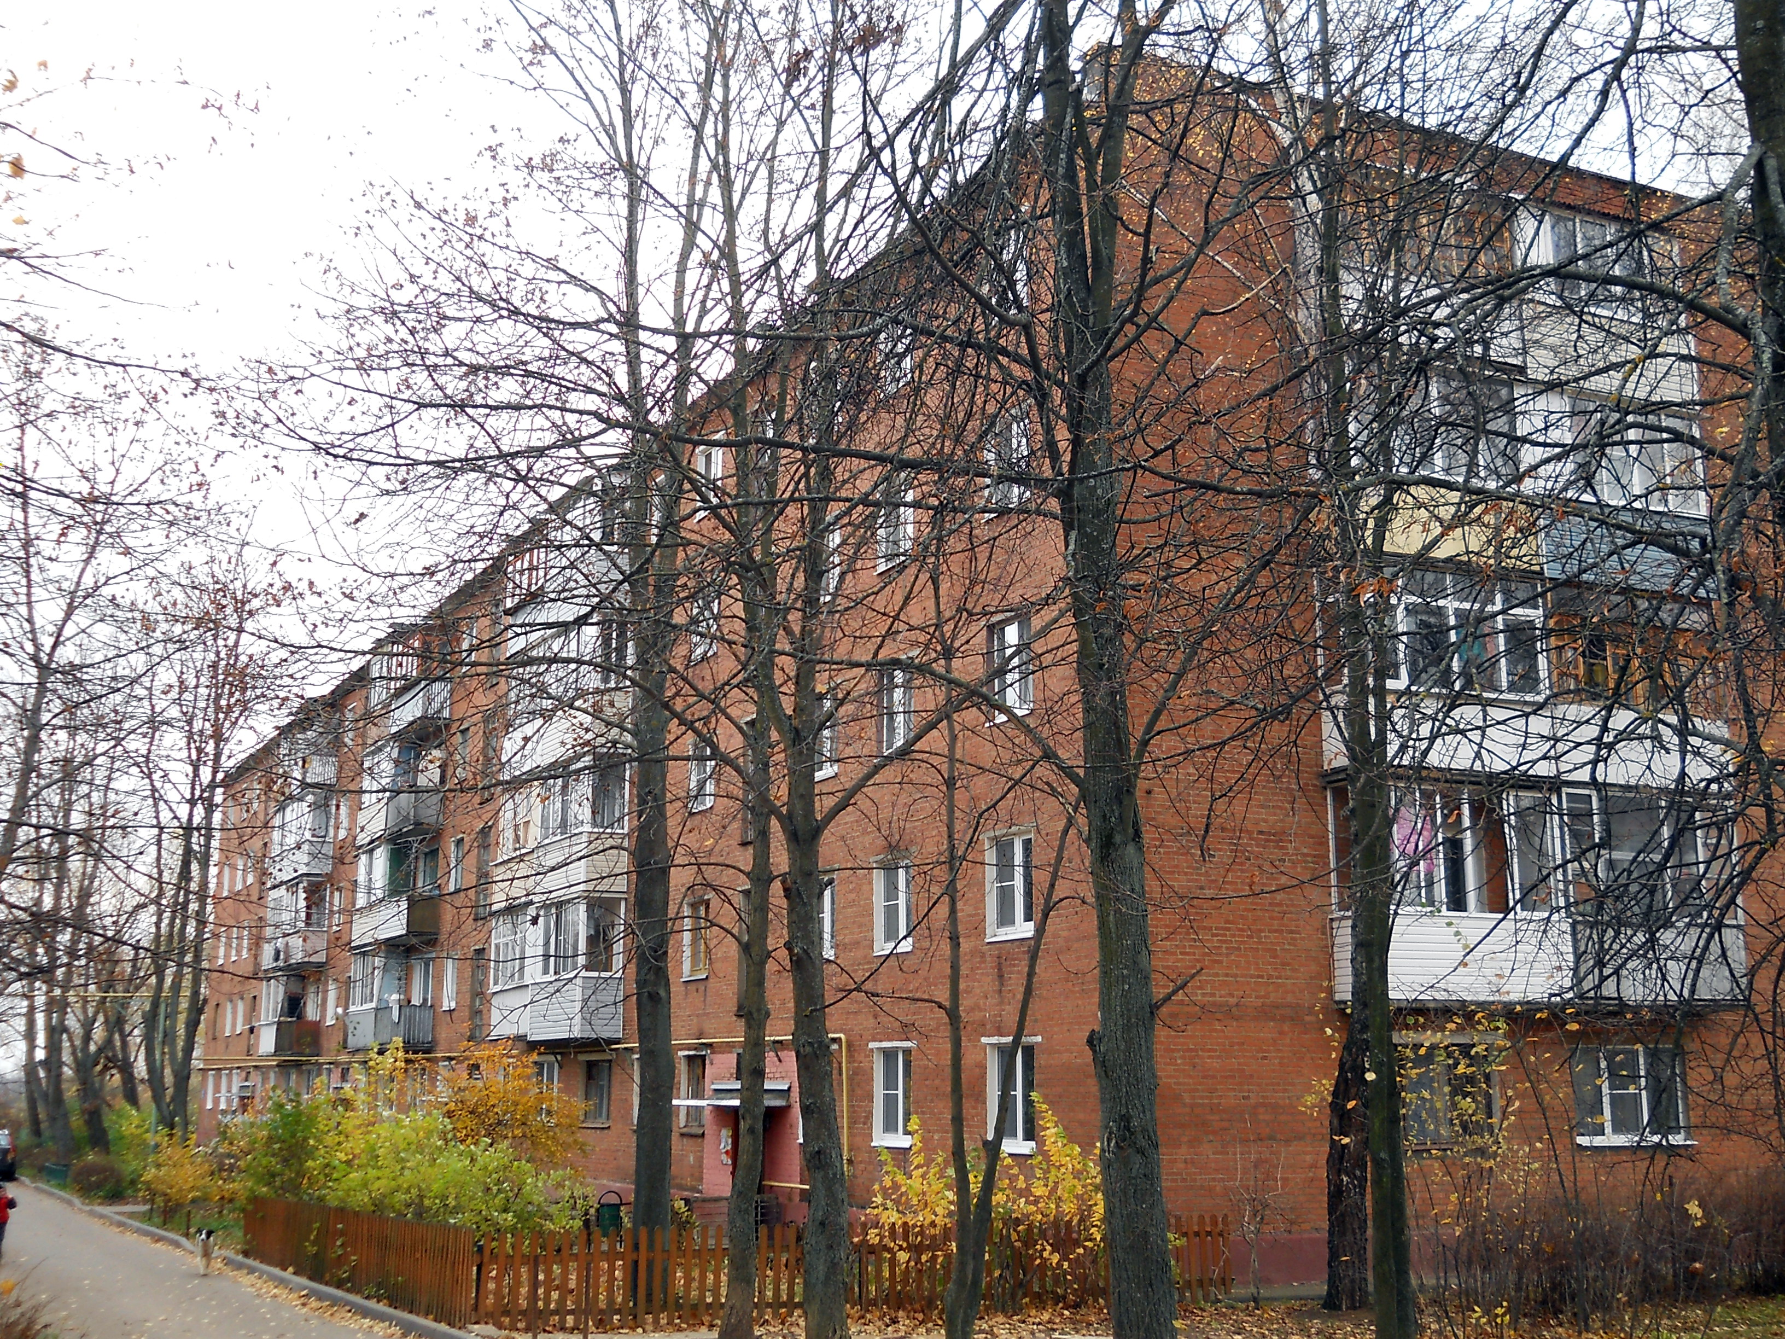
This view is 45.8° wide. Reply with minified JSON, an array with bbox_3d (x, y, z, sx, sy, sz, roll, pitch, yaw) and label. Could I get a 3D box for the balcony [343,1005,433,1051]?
[{"bbox_3d":[-13.220,9.457,55.329,0.800,1.150,6.550,6,-13,-25],"label":"balcony"}]

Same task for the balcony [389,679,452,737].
[{"bbox_3d":[-12.420,1.117,55.471,0.780,1.110,3.500,6,-13,-25],"label":"balcony"}]

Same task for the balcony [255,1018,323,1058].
[{"bbox_3d":[-19.273,11.827,67.501,0.800,1.150,6.350,6,-13,-25],"label":"balcony"}]

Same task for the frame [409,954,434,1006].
[{"bbox_3d":[-11.891,8.040,53.944,0.200,1.370,2.150,6,-13,-25],"label":"frame"}]

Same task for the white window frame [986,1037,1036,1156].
[{"bbox_3d":[1.551,5.337,26.362,0.200,1.390,1.280,6,-13,-25],"label":"white window frame"}]

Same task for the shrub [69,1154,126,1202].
[{"bbox_3d":[-17.764,11.342,47.369,1.300,1.060,1.300,6,-13,-25],"label":"shrub"}]

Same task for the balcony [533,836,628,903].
[{"bbox_3d":[-6.173,4.032,41.672,0.850,1.250,3.300,6,-13,-25],"label":"balcony"}]

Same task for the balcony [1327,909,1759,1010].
[{"bbox_3d":[8.305,3.798,26.719,6.100,1.140,0.850,6,-13,-25],"label":"balcony"}]

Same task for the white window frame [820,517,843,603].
[{"bbox_3d":[-0.978,-1.747,33.187,0.200,1.400,1.270,6,-13,-25],"label":"white window frame"}]

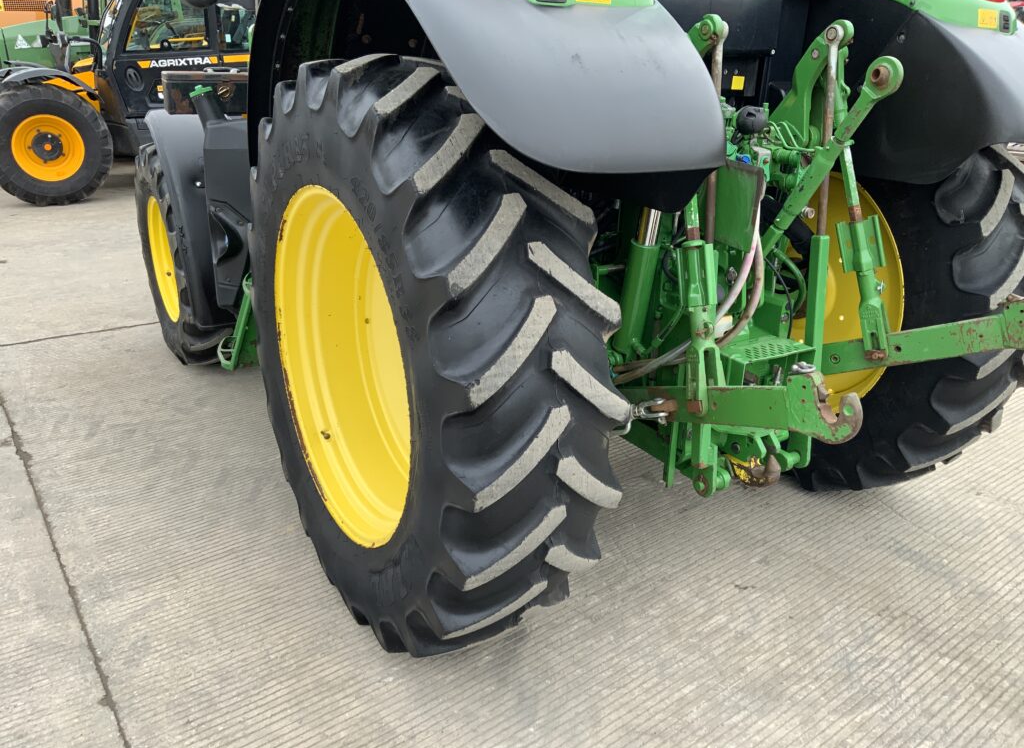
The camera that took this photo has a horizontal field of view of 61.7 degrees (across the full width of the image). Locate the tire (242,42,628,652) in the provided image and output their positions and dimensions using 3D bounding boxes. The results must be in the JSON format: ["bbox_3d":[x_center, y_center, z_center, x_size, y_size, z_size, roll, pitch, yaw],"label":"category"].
[{"bbox_3d":[-0.333,-0.059,2.496,0.425,1.640,1.670,-11,25,-30],"label":"tire"}]

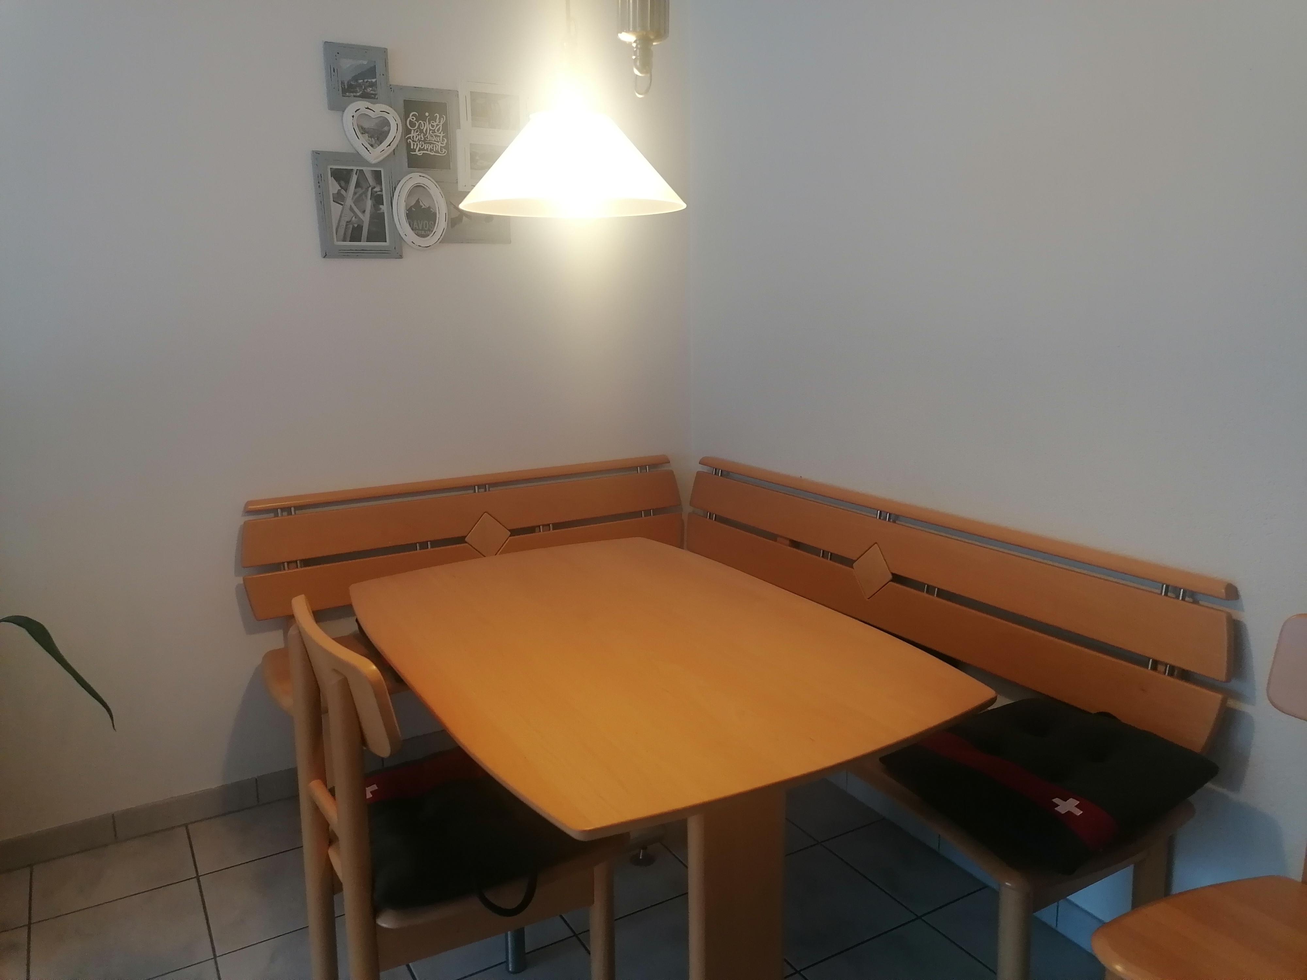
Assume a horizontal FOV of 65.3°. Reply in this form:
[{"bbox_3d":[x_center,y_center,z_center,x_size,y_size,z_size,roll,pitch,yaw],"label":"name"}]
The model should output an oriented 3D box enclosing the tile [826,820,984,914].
[{"bbox_3d":[0.586,0.887,2.405,0.213,0.012,0.330,-8,15,-29],"label":"tile"}]

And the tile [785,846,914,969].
[{"bbox_3d":[0.349,0.922,2.270,0.330,0.012,0.330,-8,15,-29],"label":"tile"}]

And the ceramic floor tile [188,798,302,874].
[{"bbox_3d":[-1.001,0.871,2.594,0.330,0.012,0.261,-8,15,-29],"label":"ceramic floor tile"}]

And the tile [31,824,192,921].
[{"bbox_3d":[-1.288,0.913,2.430,0.330,0.012,0.261,-8,15,-29],"label":"tile"}]

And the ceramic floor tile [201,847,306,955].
[{"bbox_3d":[-0.850,0.925,2.342,0.330,0.012,0.330,-8,15,-29],"label":"ceramic floor tile"}]

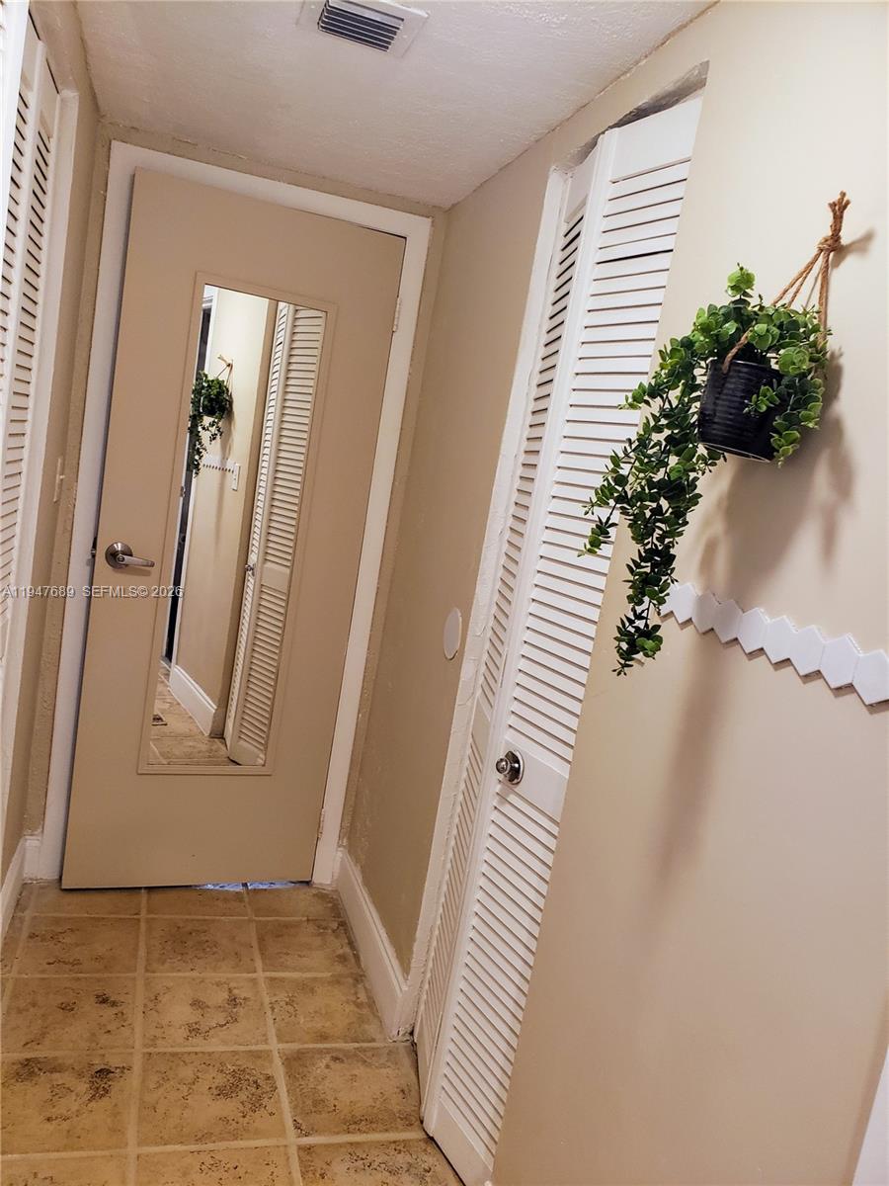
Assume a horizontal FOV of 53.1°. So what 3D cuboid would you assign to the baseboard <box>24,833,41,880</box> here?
[{"bbox_3d":[-1.225,0.784,2.651,0.044,0.144,0.016,7,8,-18],"label":"baseboard"}]

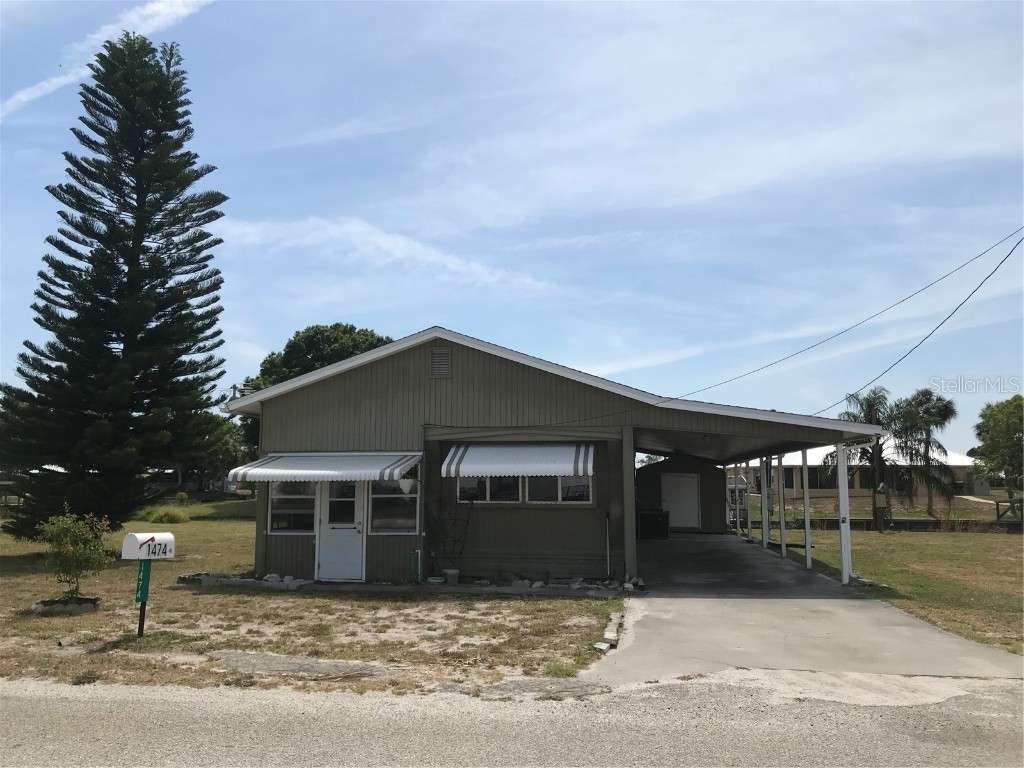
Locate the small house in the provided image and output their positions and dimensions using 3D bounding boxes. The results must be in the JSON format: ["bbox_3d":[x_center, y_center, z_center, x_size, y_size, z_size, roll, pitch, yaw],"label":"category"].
[{"bbox_3d":[1.408,2.036,21.832,11.650,4.570,15.200,-1,-7,8],"label":"small house"}]

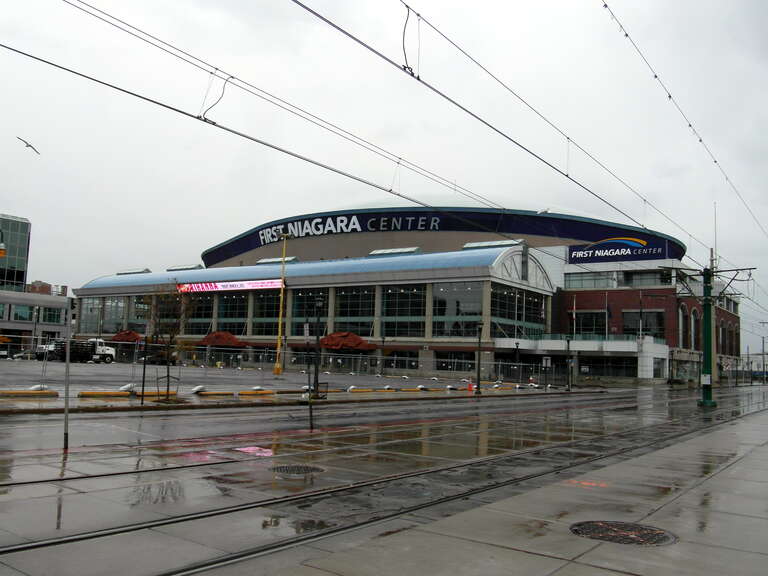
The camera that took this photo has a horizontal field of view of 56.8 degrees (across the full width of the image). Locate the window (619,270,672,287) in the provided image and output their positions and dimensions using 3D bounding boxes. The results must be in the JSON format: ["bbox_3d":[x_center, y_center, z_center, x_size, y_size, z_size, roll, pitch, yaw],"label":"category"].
[{"bbox_3d":[38.761,-1.405,105.000,7.700,2.200,0.250,-2,-7,36],"label":"window"}]

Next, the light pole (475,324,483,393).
[{"bbox_3d":[6.095,4.525,45.310,0.400,4.500,0.400,-3,-8,35],"label":"light pole"}]

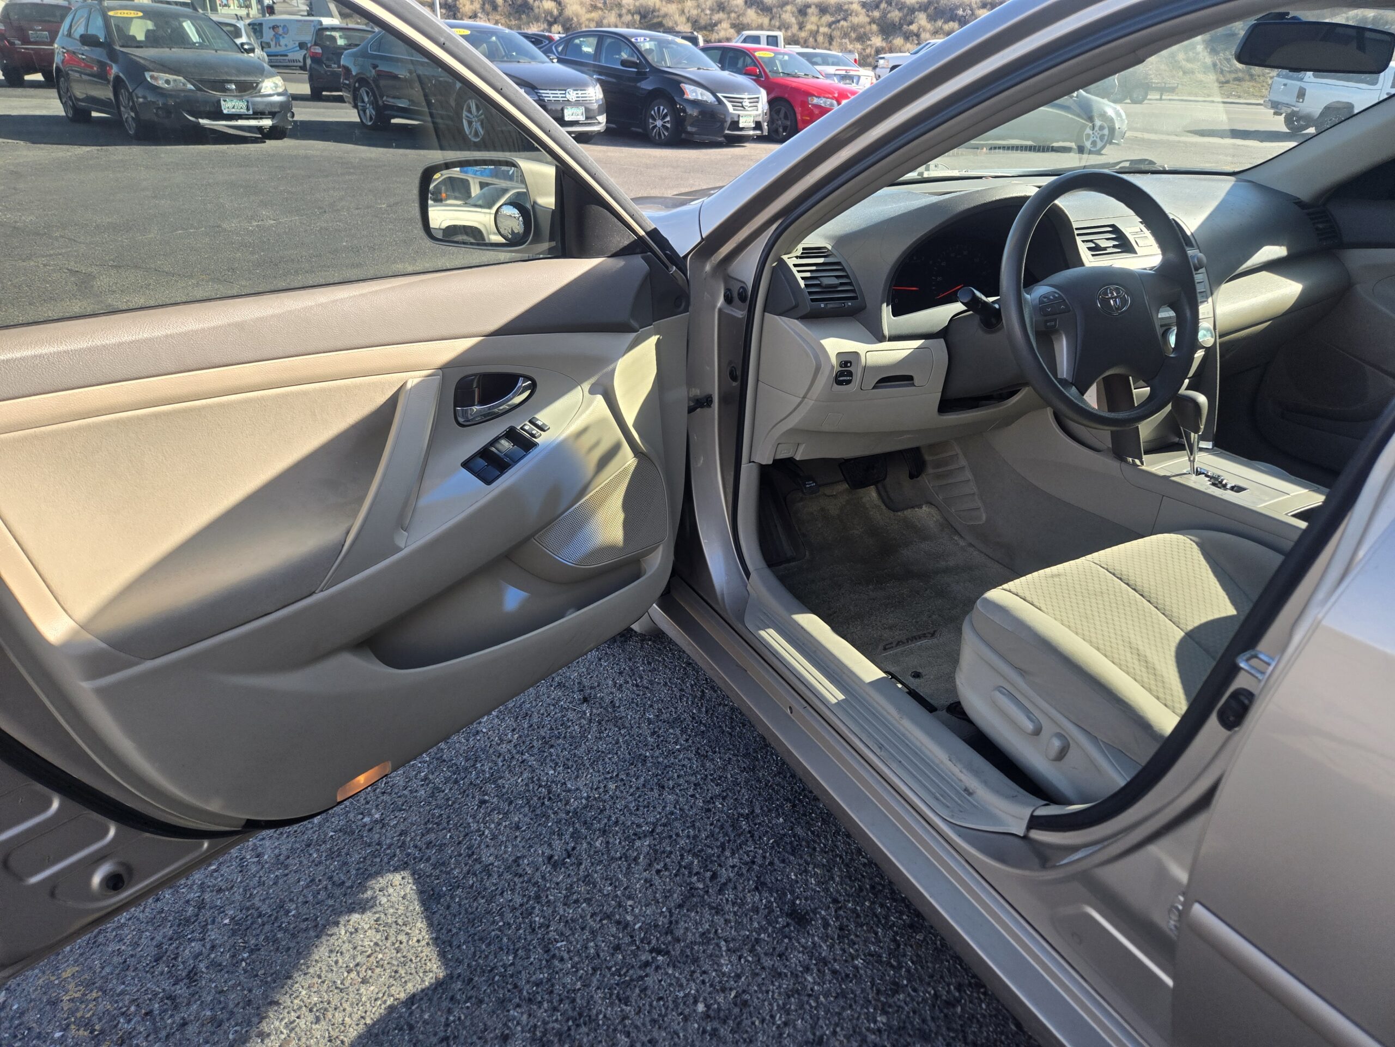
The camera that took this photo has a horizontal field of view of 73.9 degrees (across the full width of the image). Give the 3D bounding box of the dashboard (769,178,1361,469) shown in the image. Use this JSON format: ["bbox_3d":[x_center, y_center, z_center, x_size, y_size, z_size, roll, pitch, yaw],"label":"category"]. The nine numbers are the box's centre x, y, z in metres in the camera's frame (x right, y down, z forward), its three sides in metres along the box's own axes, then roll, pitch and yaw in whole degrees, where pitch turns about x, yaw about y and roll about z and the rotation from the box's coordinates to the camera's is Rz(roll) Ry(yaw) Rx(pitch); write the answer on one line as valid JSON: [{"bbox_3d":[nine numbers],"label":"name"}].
[{"bbox_3d":[0.751,-0.458,1.901,1.450,0.470,0.560,-11,30,-24],"label":"dashboard"}]

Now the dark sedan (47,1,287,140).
[{"bbox_3d":[-6.850,-5.819,11.848,1.780,1.475,4.415,-23,36,-40],"label":"dark sedan"}]

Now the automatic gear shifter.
[{"bbox_3d":[0.888,-0.164,1.658,0.050,0.147,0.080,-11,30,-24],"label":"automatic gear shifter"}]

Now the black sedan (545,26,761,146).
[{"bbox_3d":[-0.828,-6.892,14.542,1.800,1.495,4.625,-21,35,-38],"label":"black sedan"}]

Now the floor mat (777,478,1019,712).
[{"bbox_3d":[0.443,0.108,1.847,0.480,0.060,0.660,-12,34,-24],"label":"floor mat"}]

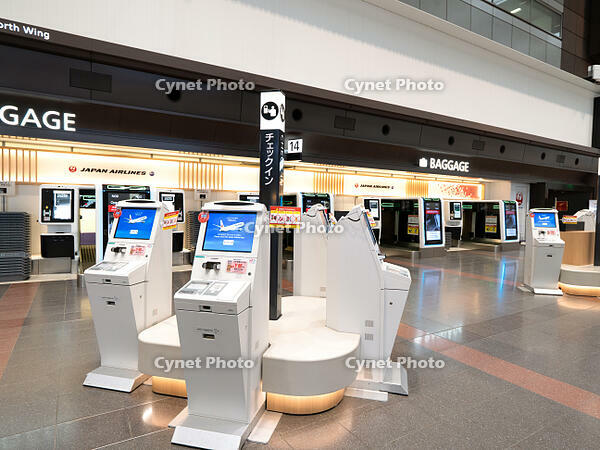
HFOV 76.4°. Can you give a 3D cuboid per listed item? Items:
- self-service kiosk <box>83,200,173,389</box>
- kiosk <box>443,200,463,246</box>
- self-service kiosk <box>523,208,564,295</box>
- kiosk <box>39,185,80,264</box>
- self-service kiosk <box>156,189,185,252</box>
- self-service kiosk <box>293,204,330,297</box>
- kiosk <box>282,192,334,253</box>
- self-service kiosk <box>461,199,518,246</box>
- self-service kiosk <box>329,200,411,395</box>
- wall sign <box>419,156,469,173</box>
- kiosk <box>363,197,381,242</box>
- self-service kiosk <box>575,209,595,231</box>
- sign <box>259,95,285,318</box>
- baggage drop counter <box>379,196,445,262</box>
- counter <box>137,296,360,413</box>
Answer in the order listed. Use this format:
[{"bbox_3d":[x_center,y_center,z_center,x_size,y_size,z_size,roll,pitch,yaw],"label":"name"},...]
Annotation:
[{"bbox_3d":[-1.446,0.538,3.322,0.445,1.513,0.675,2,3,14],"label":"self-service kiosk"},{"bbox_3d":[6.440,-0.104,16.030,0.692,1.795,0.400,-1,1,-32],"label":"kiosk"},{"bbox_3d":[4.533,0.478,7.105,0.460,1.530,0.600,0,1,13],"label":"self-service kiosk"},{"bbox_3d":[-5.380,-0.052,8.525,0.736,1.713,0.400,-1,1,-32],"label":"kiosk"},{"bbox_3d":[-3.357,-0.071,9.809,0.707,1.713,0.400,-1,1,-32],"label":"self-service kiosk"},{"bbox_3d":[0.308,0.508,4.508,0.675,1.513,0.445,2,3,14],"label":"self-service kiosk"},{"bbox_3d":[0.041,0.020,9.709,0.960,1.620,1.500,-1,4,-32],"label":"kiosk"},{"bbox_3d":[7.958,-0.013,15.874,1.196,1.850,1.660,-1,1,-32],"label":"self-service kiosk"},{"bbox_3d":[0.602,0.580,3.279,0.675,1.513,0.445,2,3,14],"label":"self-service kiosk"},{"bbox_3d":[5.250,-2.150,13.712,2.816,0.370,0.100,-1,1,-32],"label":"wall sign"},{"bbox_3d":[2.458,-0.102,13.501,0.682,1.726,0.400,-1,1,-32],"label":"kiosk"},{"bbox_3d":[6.367,0.462,8.241,0.600,1.530,0.460,1,1,14],"label":"self-service kiosk"},{"bbox_3d":[-0.261,-0.167,3.530,0.188,2.065,0.165,2,3,14],"label":"sign"},{"bbox_3d":[3.946,0.024,13.327,1.187,1.850,1.660,-1,1,-32],"label":"baggage drop counter"},{"bbox_3d":[-0.242,1.085,3.524,1.820,0.445,1.800,2,3,14],"label":"counter"}]

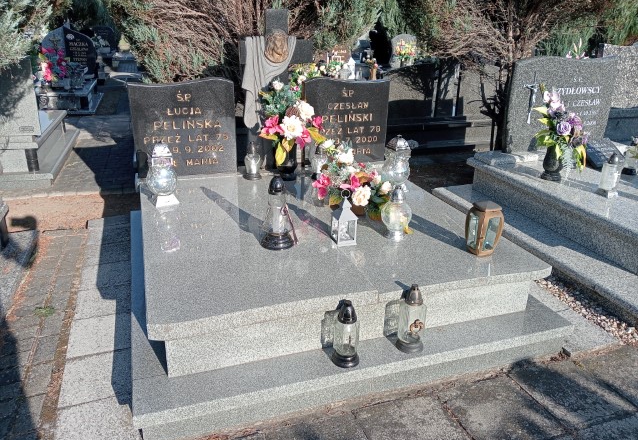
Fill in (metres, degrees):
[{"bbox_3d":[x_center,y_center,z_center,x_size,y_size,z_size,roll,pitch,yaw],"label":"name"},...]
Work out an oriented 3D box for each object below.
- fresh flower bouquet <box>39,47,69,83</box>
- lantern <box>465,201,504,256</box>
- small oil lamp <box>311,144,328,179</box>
[{"bbox_3d":[-4.748,-2.759,9.256,0.510,0.655,0.416,-6,22,-18],"label":"fresh flower bouquet"},{"bbox_3d":[0.803,0.042,2.521,0.140,0.237,0.140,-8,22,-22],"label":"lantern"},{"bbox_3d":[0.003,-0.419,3.670,0.132,0.255,0.132,1,21,0],"label":"small oil lamp"}]

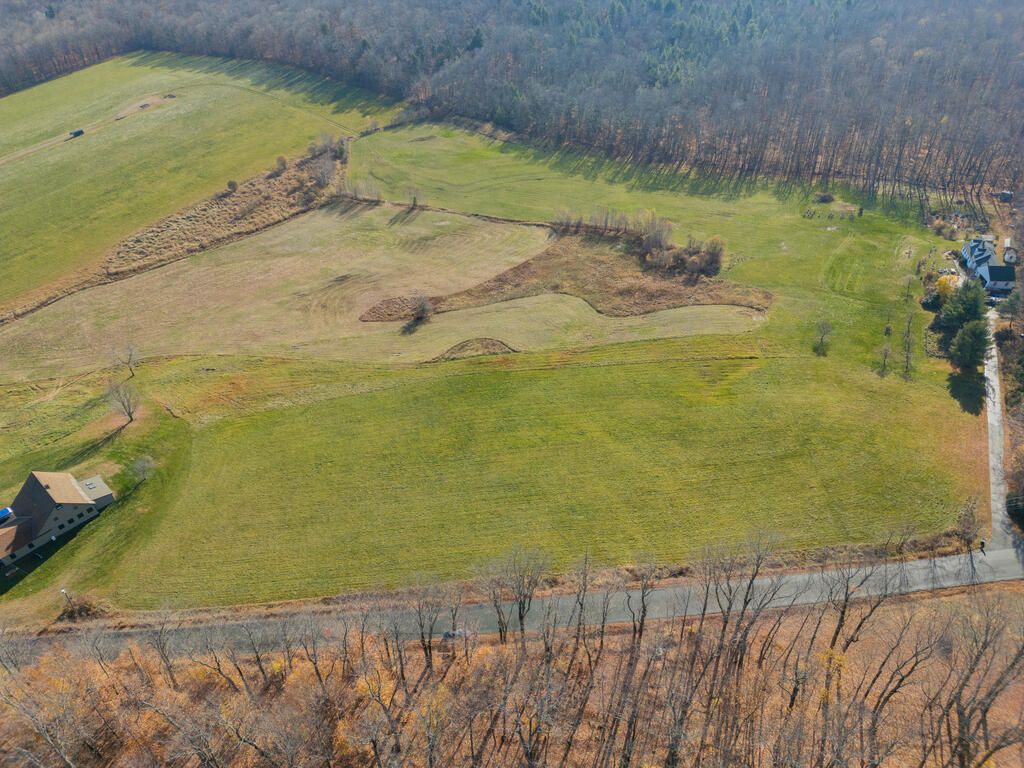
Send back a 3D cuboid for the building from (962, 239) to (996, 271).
[{"bbox_3d":[160.246,-44.674,242.697,8.000,6.600,12.000,9,35,13],"label":"building"}]

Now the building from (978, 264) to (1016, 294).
[{"bbox_3d":[154.800,-34.595,227.196,8.400,6.900,7.300,0,33,0],"label":"building"}]

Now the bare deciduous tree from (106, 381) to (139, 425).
[{"bbox_3d":[-90.310,4.250,164.976,7.500,10.800,7.500,0,33,0],"label":"bare deciduous tree"}]

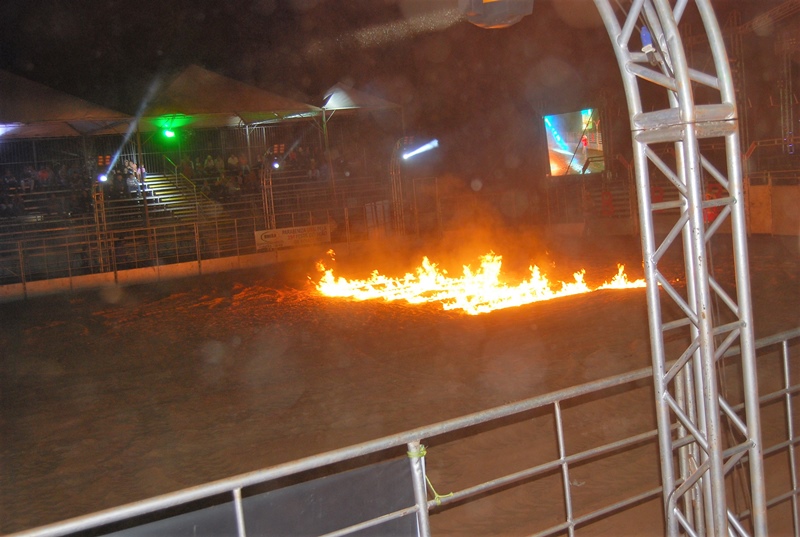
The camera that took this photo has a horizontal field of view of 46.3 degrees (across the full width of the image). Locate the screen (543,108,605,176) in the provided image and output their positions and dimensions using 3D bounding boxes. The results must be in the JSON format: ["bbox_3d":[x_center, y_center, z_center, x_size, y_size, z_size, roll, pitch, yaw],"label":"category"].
[{"bbox_3d":[7.649,-5.467,41.000,0.200,2.720,3.300,-10,7,-36],"label":"screen"}]

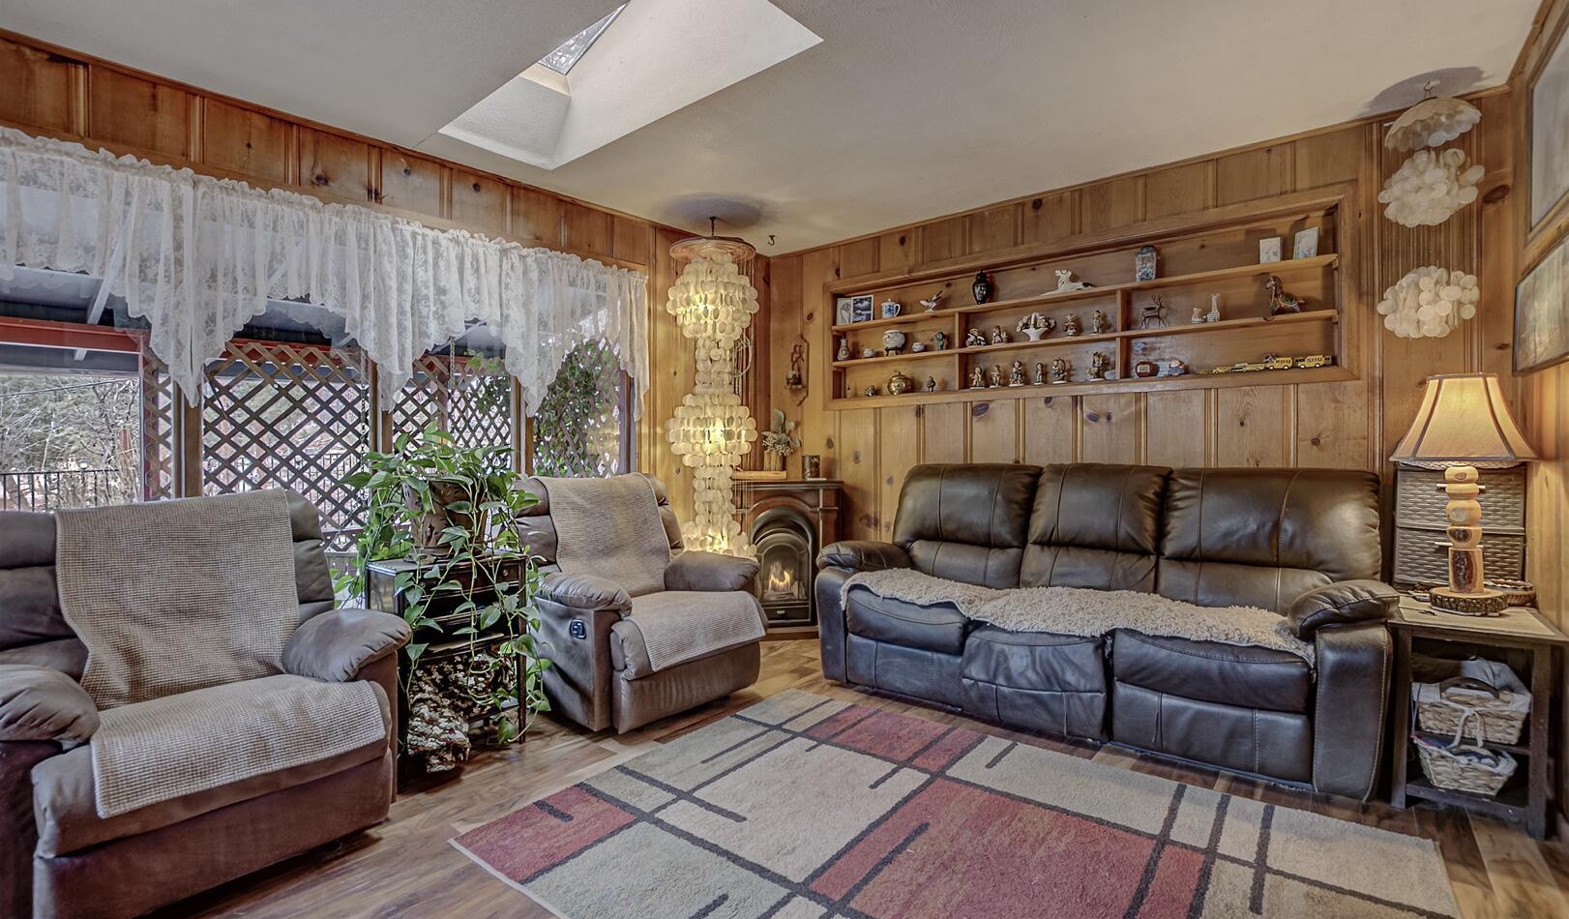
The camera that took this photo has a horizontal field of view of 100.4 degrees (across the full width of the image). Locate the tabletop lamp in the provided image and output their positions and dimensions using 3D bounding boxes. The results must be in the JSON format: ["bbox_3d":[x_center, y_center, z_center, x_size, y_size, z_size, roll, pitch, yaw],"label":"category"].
[{"bbox_3d":[2.252,0.108,2.158,0.340,0.776,0.340,0,-1,39],"label":"tabletop lamp"}]

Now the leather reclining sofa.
[{"bbox_3d":[1.263,0.553,2.929,2.111,1.030,0.940,0,-1,36],"label":"leather reclining sofa"}]

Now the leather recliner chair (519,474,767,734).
[{"bbox_3d":[-0.708,0.566,3.130,0.950,1.000,0.970,0,-1,40],"label":"leather recliner chair"}]

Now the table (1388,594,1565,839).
[{"bbox_3d":[2.167,0.777,2.083,0.380,0.564,0.584,0,-1,40],"label":"table"}]

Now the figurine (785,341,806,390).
[{"bbox_3d":[0.068,-0.615,4.258,0.130,0.330,0.100,0,-1,35],"label":"figurine"}]

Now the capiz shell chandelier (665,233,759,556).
[{"bbox_3d":[-0.414,-0.322,3.784,0.530,1.974,0.530,0,-1,0],"label":"capiz shell chandelier"}]

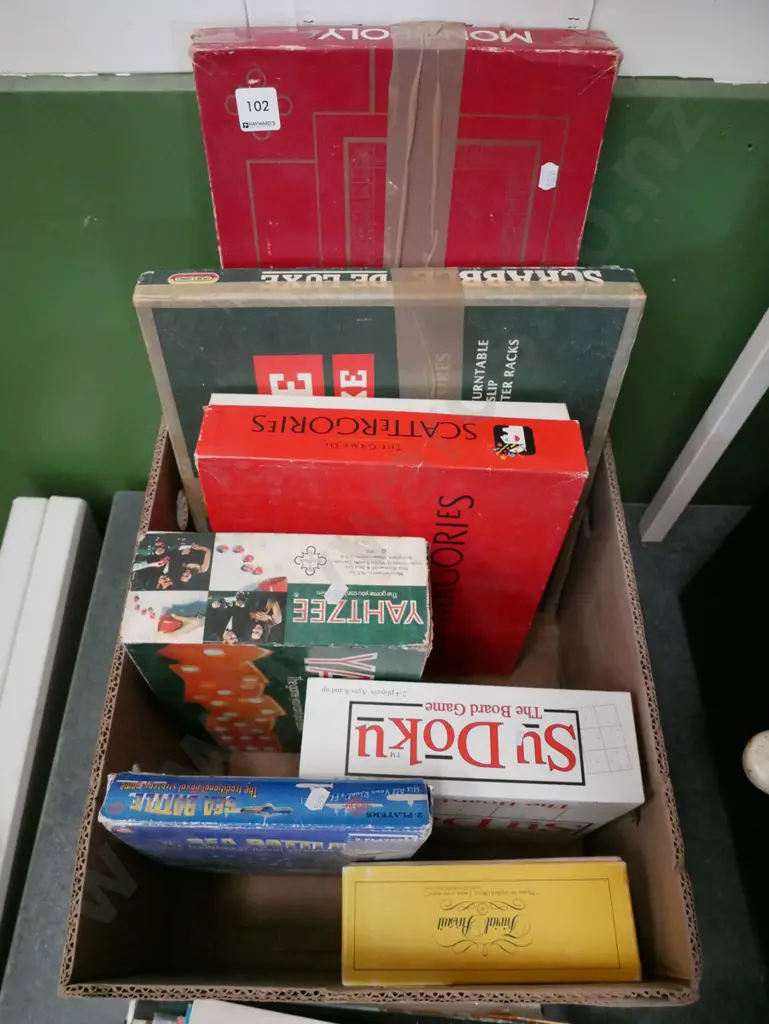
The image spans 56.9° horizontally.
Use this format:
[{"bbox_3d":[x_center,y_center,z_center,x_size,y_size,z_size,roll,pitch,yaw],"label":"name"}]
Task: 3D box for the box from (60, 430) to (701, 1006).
[{"bbox_3d":[-0.001,0.132,0.641,0.392,0.234,0.490,0,61,0],"label":"box"}]

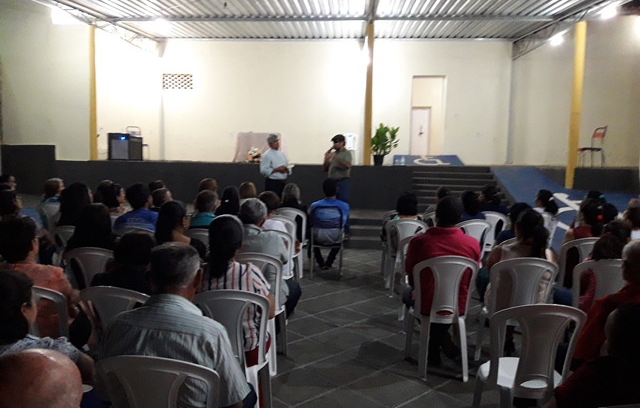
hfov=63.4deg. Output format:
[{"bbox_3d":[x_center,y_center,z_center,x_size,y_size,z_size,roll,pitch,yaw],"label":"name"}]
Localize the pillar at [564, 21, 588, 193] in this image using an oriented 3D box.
[{"bbox_3d":[4.978,-1.903,10.105,0.180,3.220,0.180,1,6,4],"label":"pillar"}]

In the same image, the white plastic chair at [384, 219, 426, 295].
[{"bbox_3d":[0.968,0.589,5.956,0.470,0.885,0.520,1,6,2],"label":"white plastic chair"}]

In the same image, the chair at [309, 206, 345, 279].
[{"bbox_3d":[0.089,0.452,6.433,0.420,0.870,0.500,1,6,4],"label":"chair"}]

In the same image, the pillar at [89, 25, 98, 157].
[{"bbox_3d":[-4.783,-2.347,10.931,0.160,2.800,0.160,2,6,5],"label":"pillar"}]

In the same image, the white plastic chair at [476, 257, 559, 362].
[{"bbox_3d":[1.417,0.795,3.905,0.460,0.880,0.510,1,6,-3],"label":"white plastic chair"}]

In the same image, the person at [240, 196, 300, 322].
[{"bbox_3d":[-0.439,0.562,4.104,0.520,1.251,0.780,2,6,9],"label":"person"}]

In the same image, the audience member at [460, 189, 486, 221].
[{"bbox_3d":[1.750,0.423,6.199,0.470,1.200,0.750,0,6,-10],"label":"audience member"}]

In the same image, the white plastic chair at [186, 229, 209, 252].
[{"bbox_3d":[-0.952,0.611,4.634,0.440,0.860,0.510,2,6,5],"label":"white plastic chair"}]

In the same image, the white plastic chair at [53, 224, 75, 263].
[{"bbox_3d":[-2.103,0.578,4.743,0.440,0.860,0.510,2,6,6],"label":"white plastic chair"}]

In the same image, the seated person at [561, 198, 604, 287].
[{"bbox_3d":[2.292,0.525,4.943,0.480,1.230,0.720,0,5,-5],"label":"seated person"}]

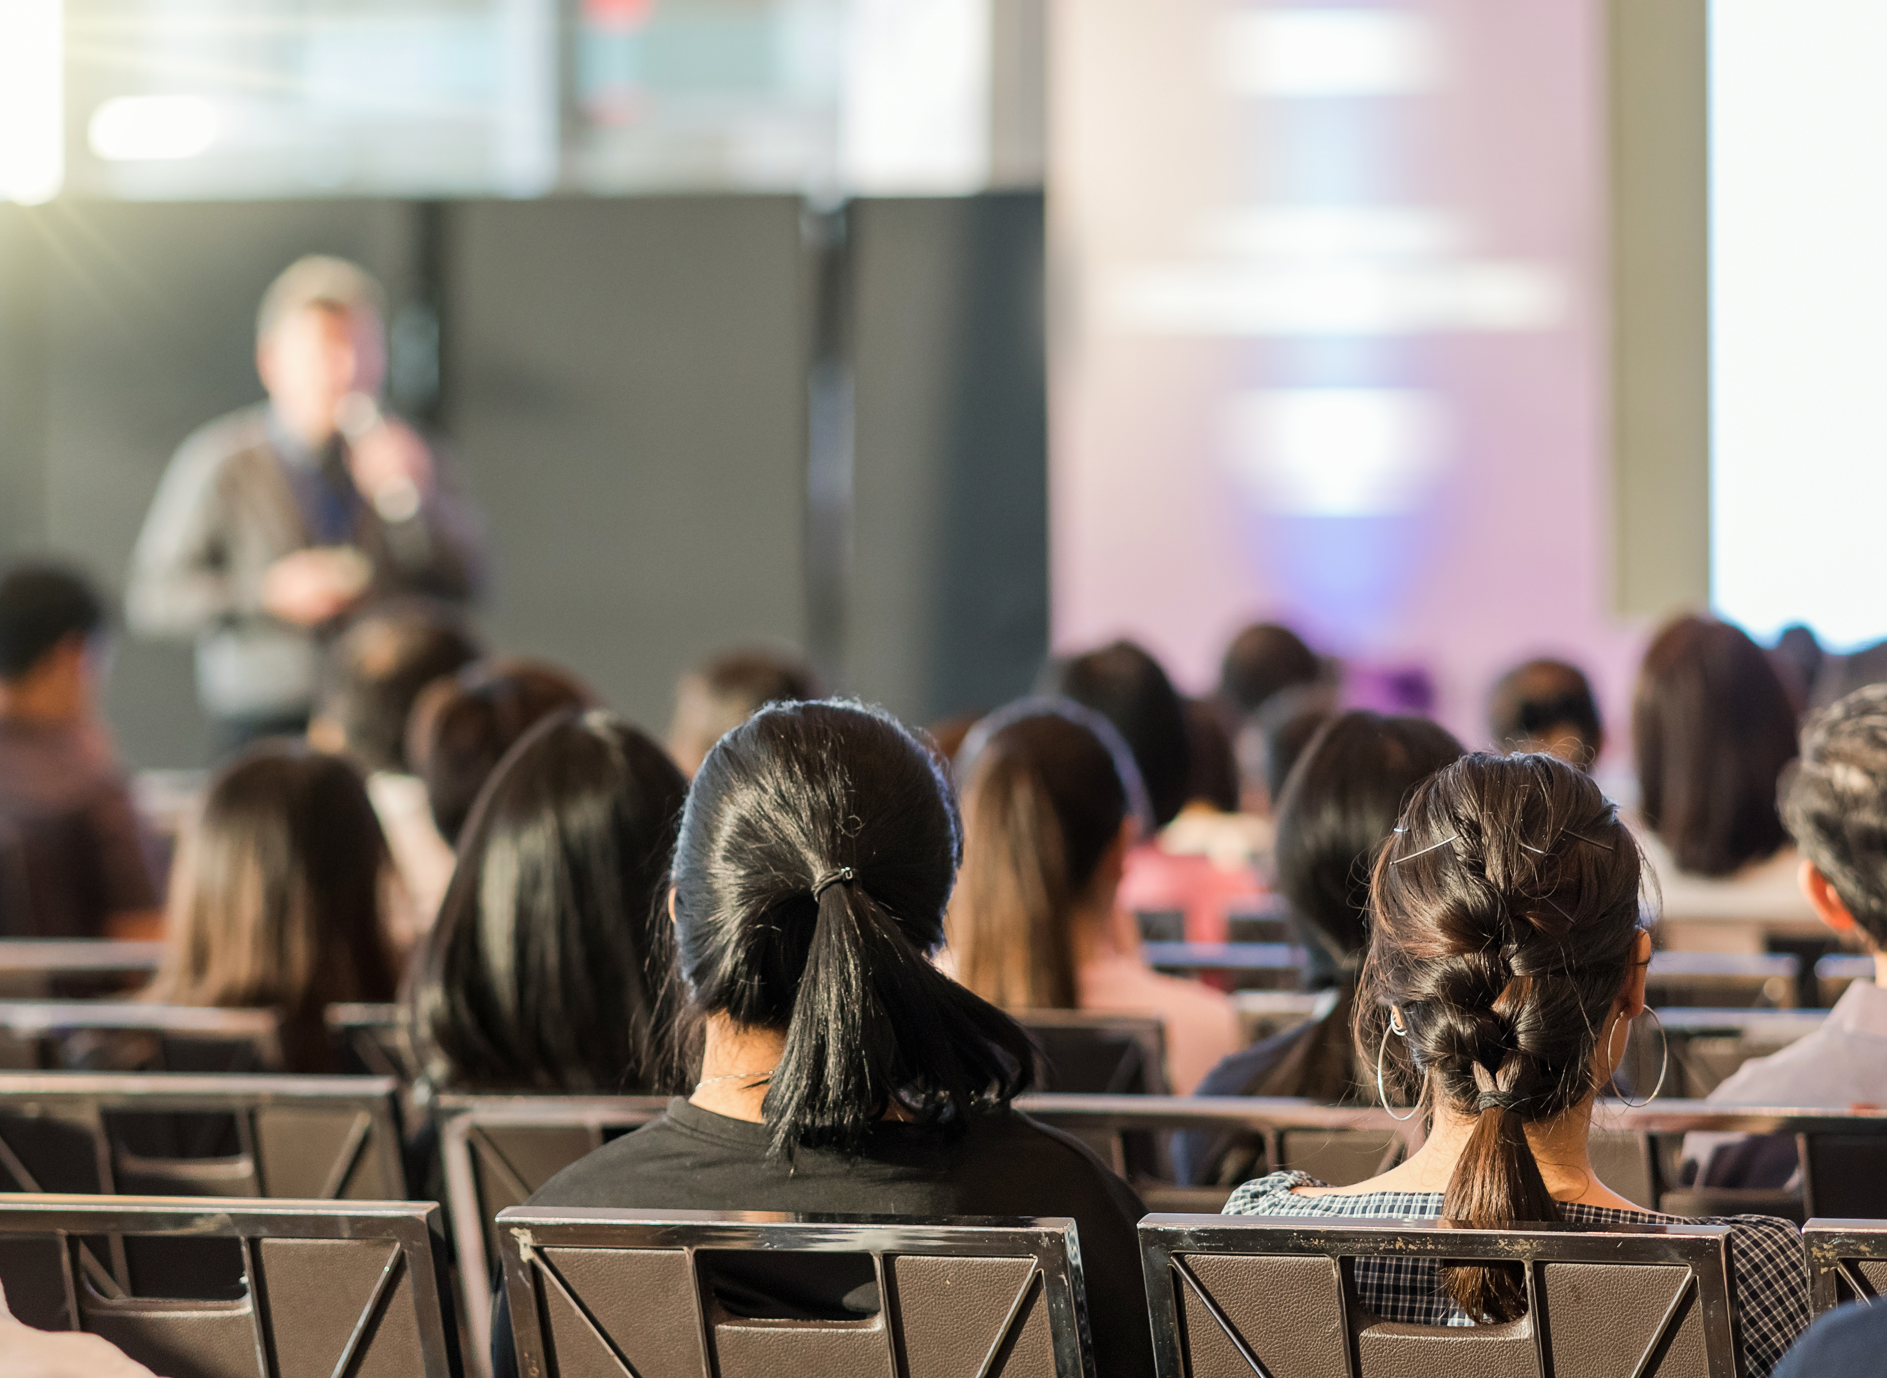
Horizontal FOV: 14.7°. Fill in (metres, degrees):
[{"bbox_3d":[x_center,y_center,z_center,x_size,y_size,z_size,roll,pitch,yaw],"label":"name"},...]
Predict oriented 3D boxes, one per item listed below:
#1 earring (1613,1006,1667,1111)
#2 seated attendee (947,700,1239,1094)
[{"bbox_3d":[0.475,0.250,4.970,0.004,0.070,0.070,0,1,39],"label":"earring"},{"bbox_3d":[0.175,0.618,7.500,0.450,1.220,0.730,0,1,14],"label":"seated attendee"}]

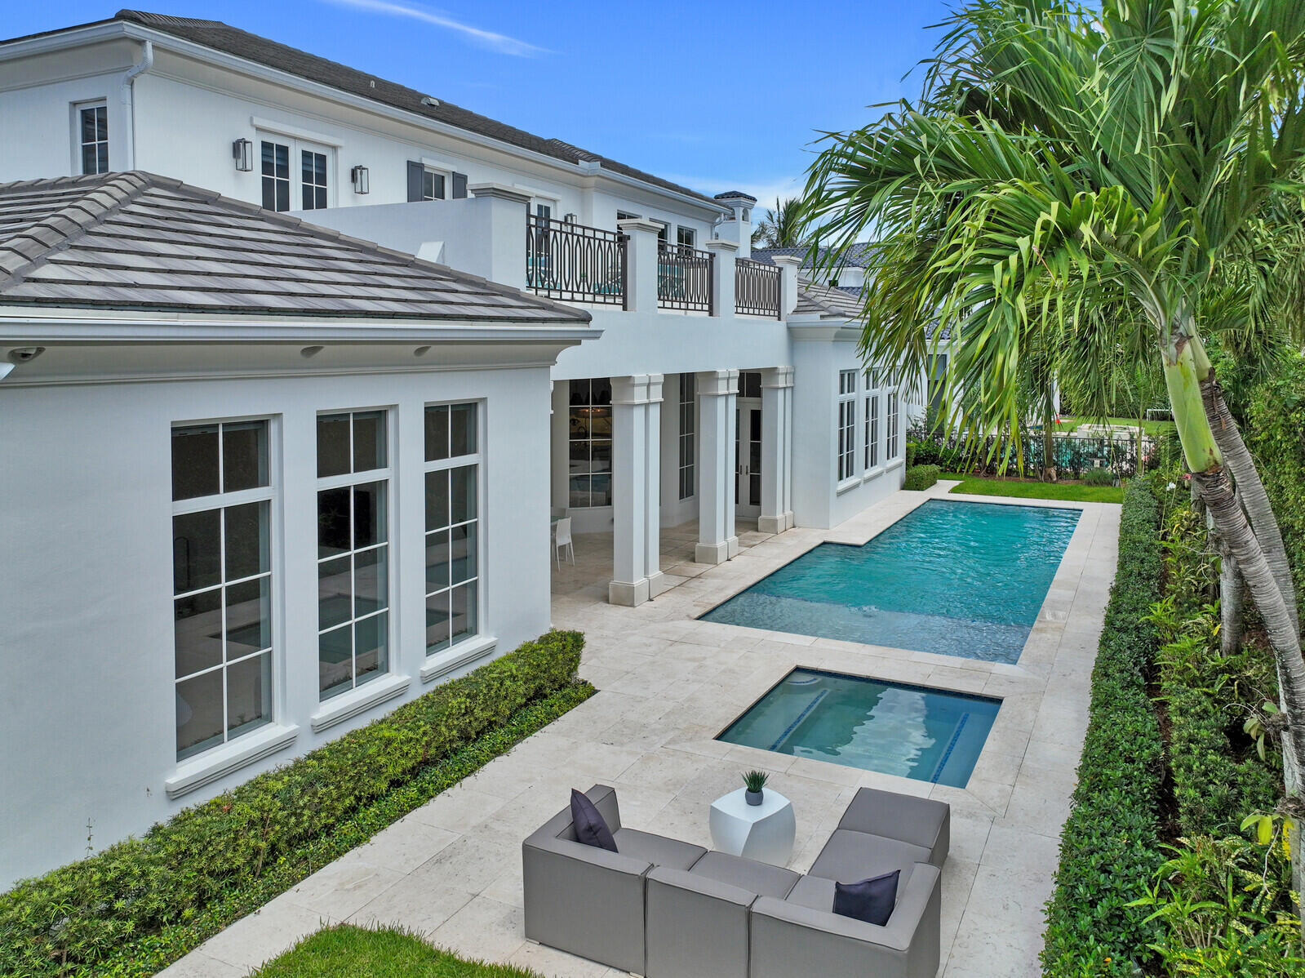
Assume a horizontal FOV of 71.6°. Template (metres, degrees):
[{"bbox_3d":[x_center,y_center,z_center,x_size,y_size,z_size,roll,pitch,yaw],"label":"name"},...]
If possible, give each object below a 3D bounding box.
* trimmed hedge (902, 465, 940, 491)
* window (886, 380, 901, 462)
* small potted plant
[{"bbox_3d":[7.166,-0.335,24.167,0.660,0.510,1.650,5,10,28],"label":"trimmed hedge"},{"bbox_3d":[6.001,-1.875,22.563,0.120,2.300,1.200,5,10,28],"label":"window"},{"bbox_3d":[0.749,2.183,6.613,0.180,0.235,0.180,0,9,0],"label":"small potted plant"}]

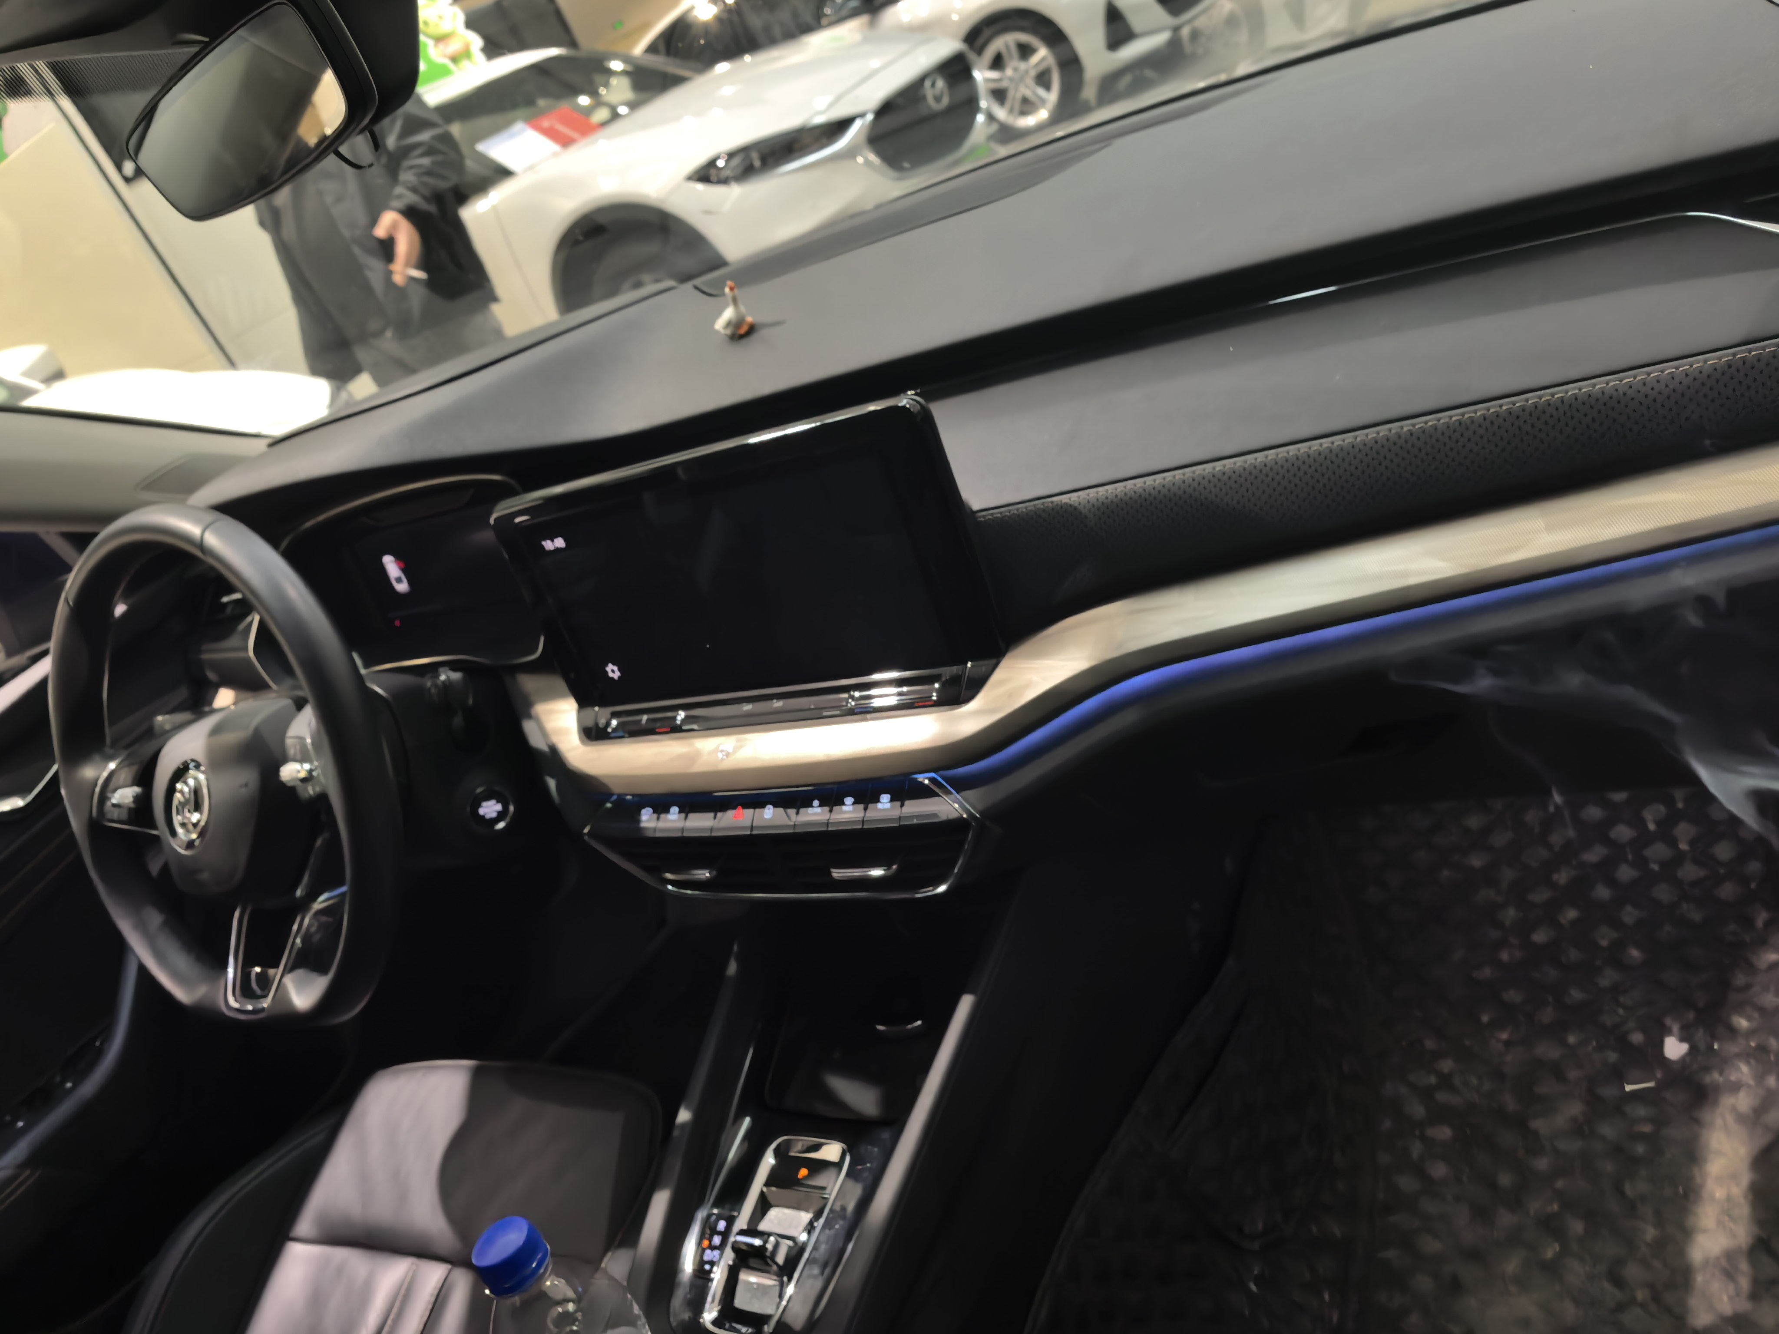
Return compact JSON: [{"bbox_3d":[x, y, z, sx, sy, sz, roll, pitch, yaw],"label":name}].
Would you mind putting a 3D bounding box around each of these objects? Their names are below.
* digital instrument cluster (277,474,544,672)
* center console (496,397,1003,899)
[{"bbox_3d":[-0.382,-0.066,0.997,0.325,0.155,0.070,-7,11,31],"label":"digital instrument cluster"},{"bbox_3d":[-0.084,0.002,0.766,0.337,0.278,0.091,-7,19,31],"label":"center console"}]

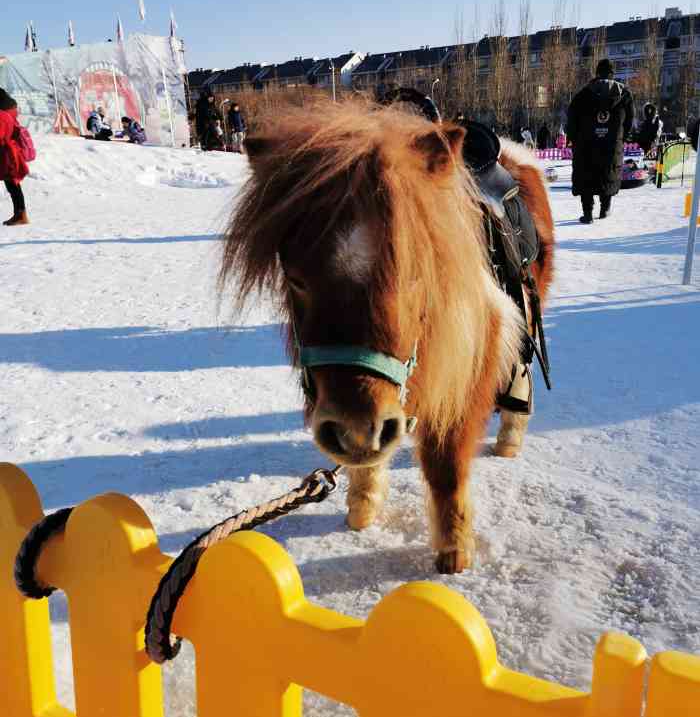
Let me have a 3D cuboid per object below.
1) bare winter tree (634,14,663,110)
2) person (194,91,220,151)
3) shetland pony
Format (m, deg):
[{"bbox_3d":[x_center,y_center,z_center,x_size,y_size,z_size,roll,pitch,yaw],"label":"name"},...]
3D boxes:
[{"bbox_3d":[26.836,-25.215,65.708,2.610,11.020,2.610,-1,17,0],"label":"bare winter tree"},{"bbox_3d":[-4.284,-7.155,21.730,0.420,1.700,0.600,15,23,43],"label":"person"},{"bbox_3d":[0.233,-0.086,1.891,0.500,1.060,1.360,6,18,22],"label":"shetland pony"}]

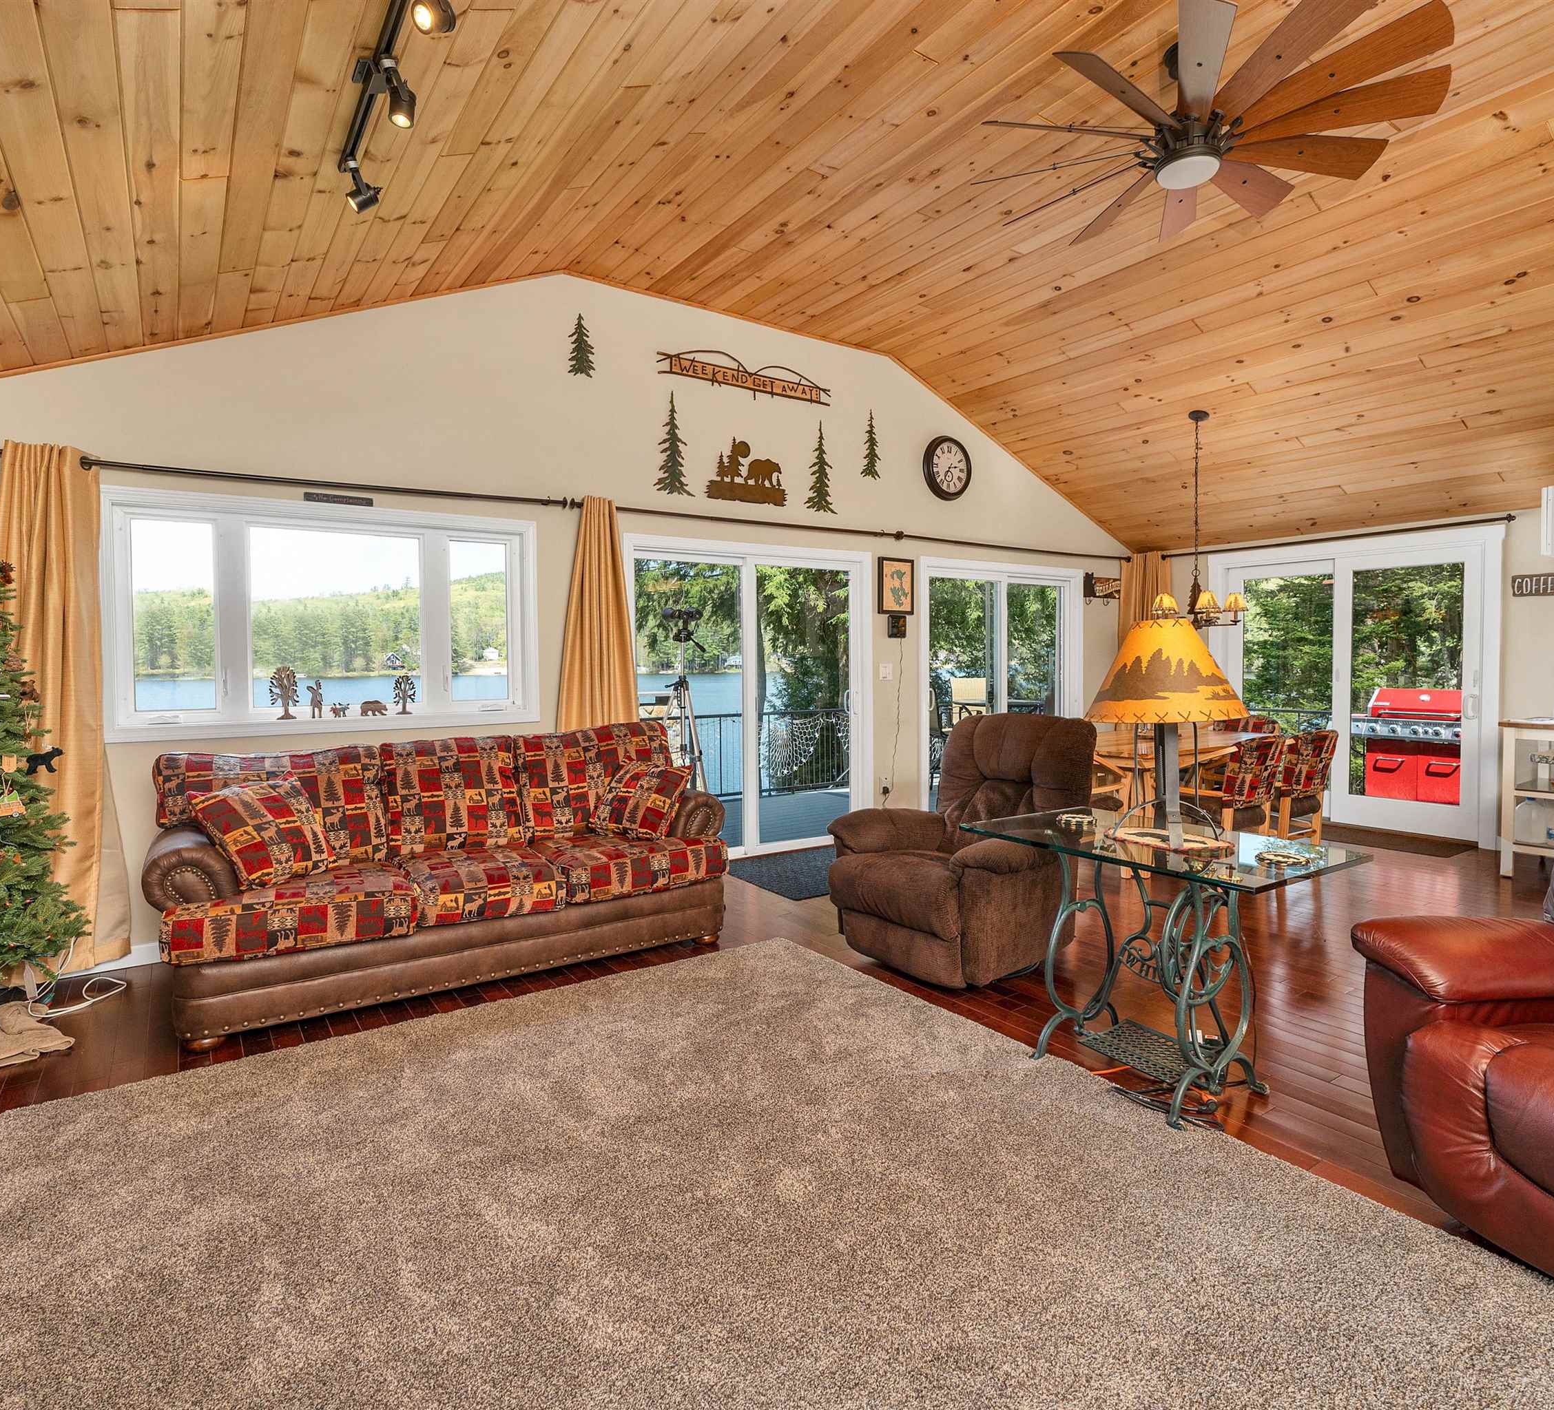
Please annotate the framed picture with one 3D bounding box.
[{"bbox_3d":[0.900,-0.884,6.105,0.359,0.415,0.025,-3,4,-34],"label":"framed picture"}]

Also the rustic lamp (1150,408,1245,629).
[{"bbox_3d":[2.941,-1.281,5.752,0.660,1.500,0.660,-3,4,-36],"label":"rustic lamp"}]

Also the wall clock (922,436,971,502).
[{"bbox_3d":[1.380,-1.894,6.586,0.540,0.540,0.060,-3,4,-36],"label":"wall clock"}]

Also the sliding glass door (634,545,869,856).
[{"bbox_3d":[-0.113,-0.018,5.528,1.910,2.094,0.120,-3,4,-34],"label":"sliding glass door"}]

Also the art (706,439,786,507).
[{"bbox_3d":[-0.187,-1.522,5.351,0.619,0.413,0.020,-3,4,-34],"label":"art"}]

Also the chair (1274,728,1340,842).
[{"bbox_3d":[3.129,0.570,5.179,0.580,0.900,0.620,-3,4,-36],"label":"chair"}]

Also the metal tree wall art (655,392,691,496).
[{"bbox_3d":[-0.625,-1.633,5.151,0.260,0.650,0.025,-3,4,-36],"label":"metal tree wall art"}]

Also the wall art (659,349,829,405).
[{"bbox_3d":[-0.166,-2.178,5.456,1.390,0.240,0.030,-3,4,-36],"label":"wall art"}]

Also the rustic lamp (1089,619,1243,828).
[{"bbox_3d":[1.208,0.082,2.518,0.455,0.694,0.455,-3,4,-36],"label":"rustic lamp"}]

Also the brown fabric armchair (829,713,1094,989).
[{"bbox_3d":[0.826,0.599,3.789,0.860,1.050,0.970,3,5,45],"label":"brown fabric armchair"}]

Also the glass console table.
[{"bbox_3d":[1.221,0.818,2.713,0.650,0.750,1.030,-3,4,-34],"label":"glass console table"}]

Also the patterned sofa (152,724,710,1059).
[{"bbox_3d":[-1.414,0.672,3.731,2.230,0.980,0.960,-3,4,-32],"label":"patterned sofa"}]

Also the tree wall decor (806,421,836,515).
[{"bbox_3d":[0.311,-1.643,5.676,0.292,0.632,0.020,-3,4,-34],"label":"tree wall decor"}]

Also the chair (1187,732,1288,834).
[{"bbox_3d":[2.603,0.607,4.874,0.570,0.880,0.620,-3,4,-32],"label":"chair"}]

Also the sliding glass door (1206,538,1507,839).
[{"bbox_3d":[4.339,-0.149,6.374,0.130,2.189,1.921,-3,4,-36],"label":"sliding glass door"}]

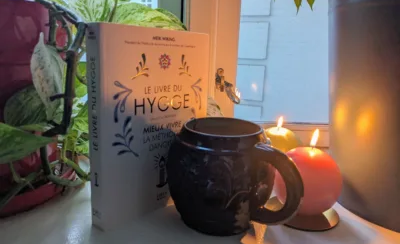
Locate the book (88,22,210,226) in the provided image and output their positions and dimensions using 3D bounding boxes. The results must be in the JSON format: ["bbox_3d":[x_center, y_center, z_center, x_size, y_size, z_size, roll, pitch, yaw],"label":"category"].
[{"bbox_3d":[-0.047,0.001,0.333,0.021,0.190,0.139,13,16,40],"label":"book"}]

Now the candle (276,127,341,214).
[{"bbox_3d":[0.118,0.057,0.339,0.072,0.086,0.072,2,12,0],"label":"candle"}]

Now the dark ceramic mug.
[{"bbox_3d":[0.034,0.055,0.315,0.139,0.099,0.111,10,14,32],"label":"dark ceramic mug"}]

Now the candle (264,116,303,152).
[{"bbox_3d":[0.125,0.036,0.492,0.066,0.076,0.066,2,12,0],"label":"candle"}]

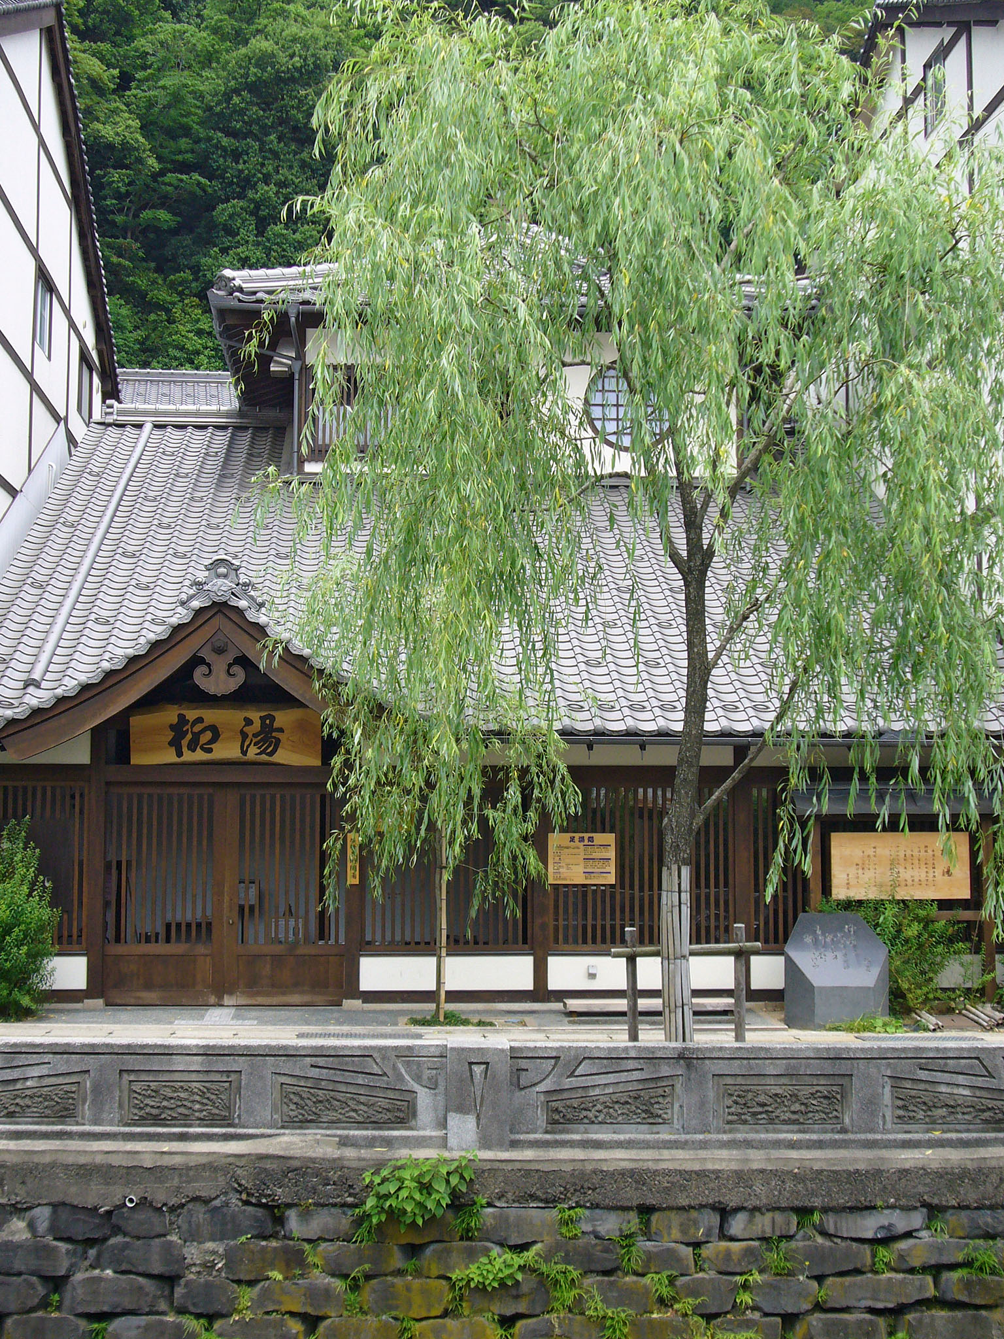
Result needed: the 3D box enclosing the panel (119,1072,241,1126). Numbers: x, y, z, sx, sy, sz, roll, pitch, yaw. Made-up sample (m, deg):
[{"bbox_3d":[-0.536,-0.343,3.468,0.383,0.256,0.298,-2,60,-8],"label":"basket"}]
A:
[{"bbox_3d":[-1.564,2.086,9.247,0.594,0.267,0.080,0,-5,3],"label":"panel"}]

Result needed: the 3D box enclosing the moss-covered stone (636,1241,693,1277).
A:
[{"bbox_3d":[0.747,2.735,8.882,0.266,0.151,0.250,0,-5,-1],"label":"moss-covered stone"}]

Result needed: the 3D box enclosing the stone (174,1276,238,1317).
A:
[{"bbox_3d":[-1.553,3.335,10.179,0.344,0.205,0.280,0,-5,5],"label":"stone"}]

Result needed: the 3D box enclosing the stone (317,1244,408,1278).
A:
[{"bbox_3d":[-0.664,2.817,9.102,0.429,0.147,0.250,0,-5,-2],"label":"stone"}]

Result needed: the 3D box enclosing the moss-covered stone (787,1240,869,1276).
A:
[{"bbox_3d":[1.528,2.776,9.020,0.393,0.163,0.260,0,-5,2],"label":"moss-covered stone"}]

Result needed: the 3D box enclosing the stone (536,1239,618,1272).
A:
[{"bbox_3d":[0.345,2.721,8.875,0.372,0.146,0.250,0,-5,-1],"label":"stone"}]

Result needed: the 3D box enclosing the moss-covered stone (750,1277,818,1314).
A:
[{"bbox_3d":[1.476,3.297,10.081,0.357,0.193,0.280,0,-5,0],"label":"moss-covered stone"}]

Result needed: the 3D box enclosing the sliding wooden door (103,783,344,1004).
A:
[{"bbox_3d":[-2.462,1.979,16.790,2.110,1.940,0.080,1,-5,-4],"label":"sliding wooden door"}]

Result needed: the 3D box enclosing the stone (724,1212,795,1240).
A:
[{"bbox_3d":[1.235,2.684,9.214,0.339,0.126,0.250,0,-5,-2],"label":"stone"}]

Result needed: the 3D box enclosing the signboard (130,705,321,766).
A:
[{"bbox_3d":[-2.457,0.589,16.874,1.700,0.549,0.080,0,1,0],"label":"signboard"}]

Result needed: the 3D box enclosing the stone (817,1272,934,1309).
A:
[{"bbox_3d":[1.750,2.920,8.987,0.533,0.157,0.260,0,-5,2],"label":"stone"}]

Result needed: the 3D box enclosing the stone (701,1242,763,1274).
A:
[{"bbox_3d":[1.216,3.111,10.128,0.331,0.167,0.280,0,-5,0],"label":"stone"}]

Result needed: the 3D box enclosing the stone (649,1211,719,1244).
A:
[{"bbox_3d":[0.869,2.687,9.198,0.334,0.150,0.250,0,-5,-2],"label":"stone"}]

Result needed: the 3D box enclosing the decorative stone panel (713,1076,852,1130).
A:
[{"bbox_3d":[1.395,2.165,9.476,0.672,0.285,0.060,0,-5,2],"label":"decorative stone panel"}]

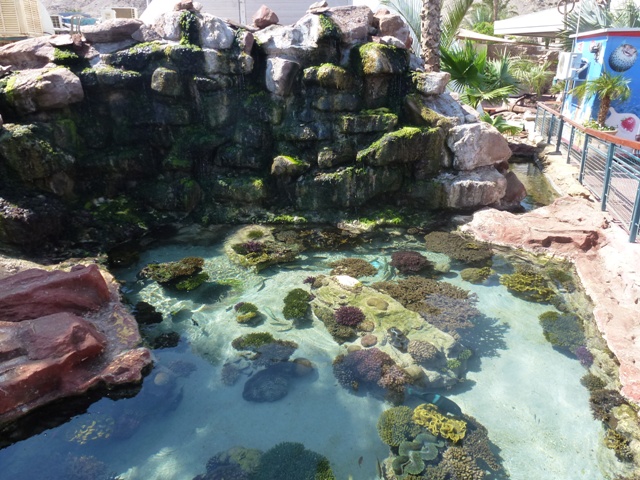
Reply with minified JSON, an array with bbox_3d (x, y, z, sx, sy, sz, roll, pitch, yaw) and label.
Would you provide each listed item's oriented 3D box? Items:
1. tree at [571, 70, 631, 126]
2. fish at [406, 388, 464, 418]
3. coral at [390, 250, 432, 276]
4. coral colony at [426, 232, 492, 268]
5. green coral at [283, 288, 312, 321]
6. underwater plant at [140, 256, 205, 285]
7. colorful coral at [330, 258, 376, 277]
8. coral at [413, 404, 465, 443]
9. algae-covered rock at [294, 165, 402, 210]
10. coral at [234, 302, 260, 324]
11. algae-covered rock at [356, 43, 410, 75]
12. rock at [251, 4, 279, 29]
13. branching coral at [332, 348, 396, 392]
[{"bbox_3d":[7.097,-3.580,11.187,1.330,1.350,1.330,12,23,29],"label":"tree"},{"bbox_3d":[0.950,1.340,3.682,0.460,0.170,0.100,13,21,38],"label":"fish"},{"bbox_3d":[1.350,0.332,6.544,0.550,0.250,0.420,3,17,12],"label":"coral"},{"bbox_3d":[2.183,0.134,6.994,1.000,0.360,0.750,5,17,17],"label":"coral colony"},{"bbox_3d":[-0.264,0.755,5.196,0.340,0.250,0.320,0,20,-3],"label":"green coral"},{"bbox_3d":[-1.960,0.405,5.896,0.800,0.250,0.420,-6,21,-19],"label":"underwater plant"},{"bbox_3d":[0.473,0.385,6.454,0.660,0.200,0.450,1,16,4],"label":"colorful coral"},{"bbox_3d":[0.922,1.416,3.424,0.390,0.150,0.220,14,22,41],"label":"coral"},{"bbox_3d":[0.523,-0.904,7.861,1.800,0.720,0.650,1,20,0],"label":"algae-covered rock"},{"bbox_3d":[-0.824,0.836,5.045,0.290,0.160,0.260,-3,20,-10],"label":"coral"},{"bbox_3d":[1.033,-3.048,7.452,0.860,0.500,0.650,0,16,0],"label":"algae-covered rock"},{"bbox_3d":[-0.906,-3.723,7.374,0.420,0.380,0.360,-2,20,-6],"label":"rock"},{"bbox_3d":[0.417,1.224,4.162,0.560,0.250,0.420,1,16,6],"label":"branching coral"}]

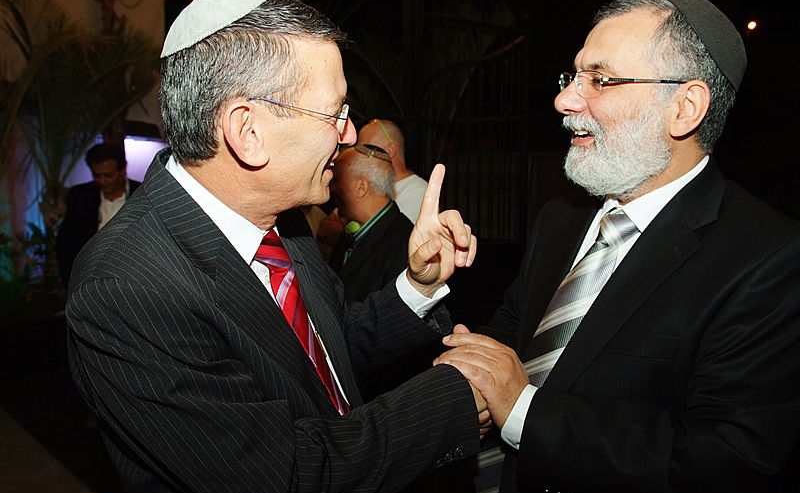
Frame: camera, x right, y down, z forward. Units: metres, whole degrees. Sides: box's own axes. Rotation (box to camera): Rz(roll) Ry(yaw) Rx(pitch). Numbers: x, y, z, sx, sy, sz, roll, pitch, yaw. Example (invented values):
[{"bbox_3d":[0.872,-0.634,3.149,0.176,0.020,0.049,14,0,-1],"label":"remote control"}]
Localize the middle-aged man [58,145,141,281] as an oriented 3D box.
[{"bbox_3d":[-1.290,0.380,2.980,0.520,1.700,0.320,-1,5,-13],"label":"middle-aged man"}]

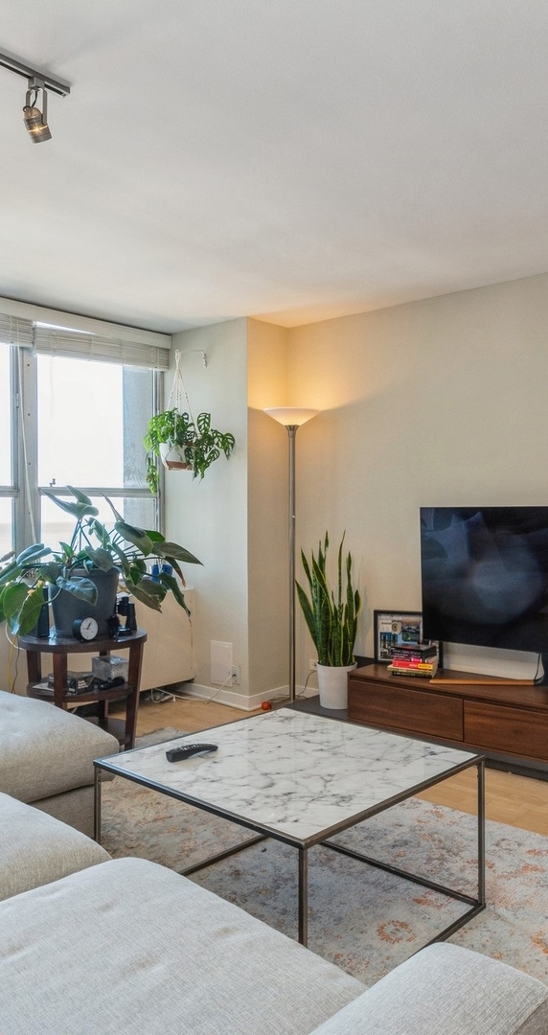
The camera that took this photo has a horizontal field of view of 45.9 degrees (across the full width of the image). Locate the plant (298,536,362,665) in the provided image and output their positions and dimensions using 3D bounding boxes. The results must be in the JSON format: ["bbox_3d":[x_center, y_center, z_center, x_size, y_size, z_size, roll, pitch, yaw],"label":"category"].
[{"bbox_3d":[0.326,0.491,3.821,0.380,0.796,0.330,0,0,0],"label":"plant"}]

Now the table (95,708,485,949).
[{"bbox_3d":[0.055,0.980,2.000,0.845,0.474,0.845,0,1,44],"label":"table"}]

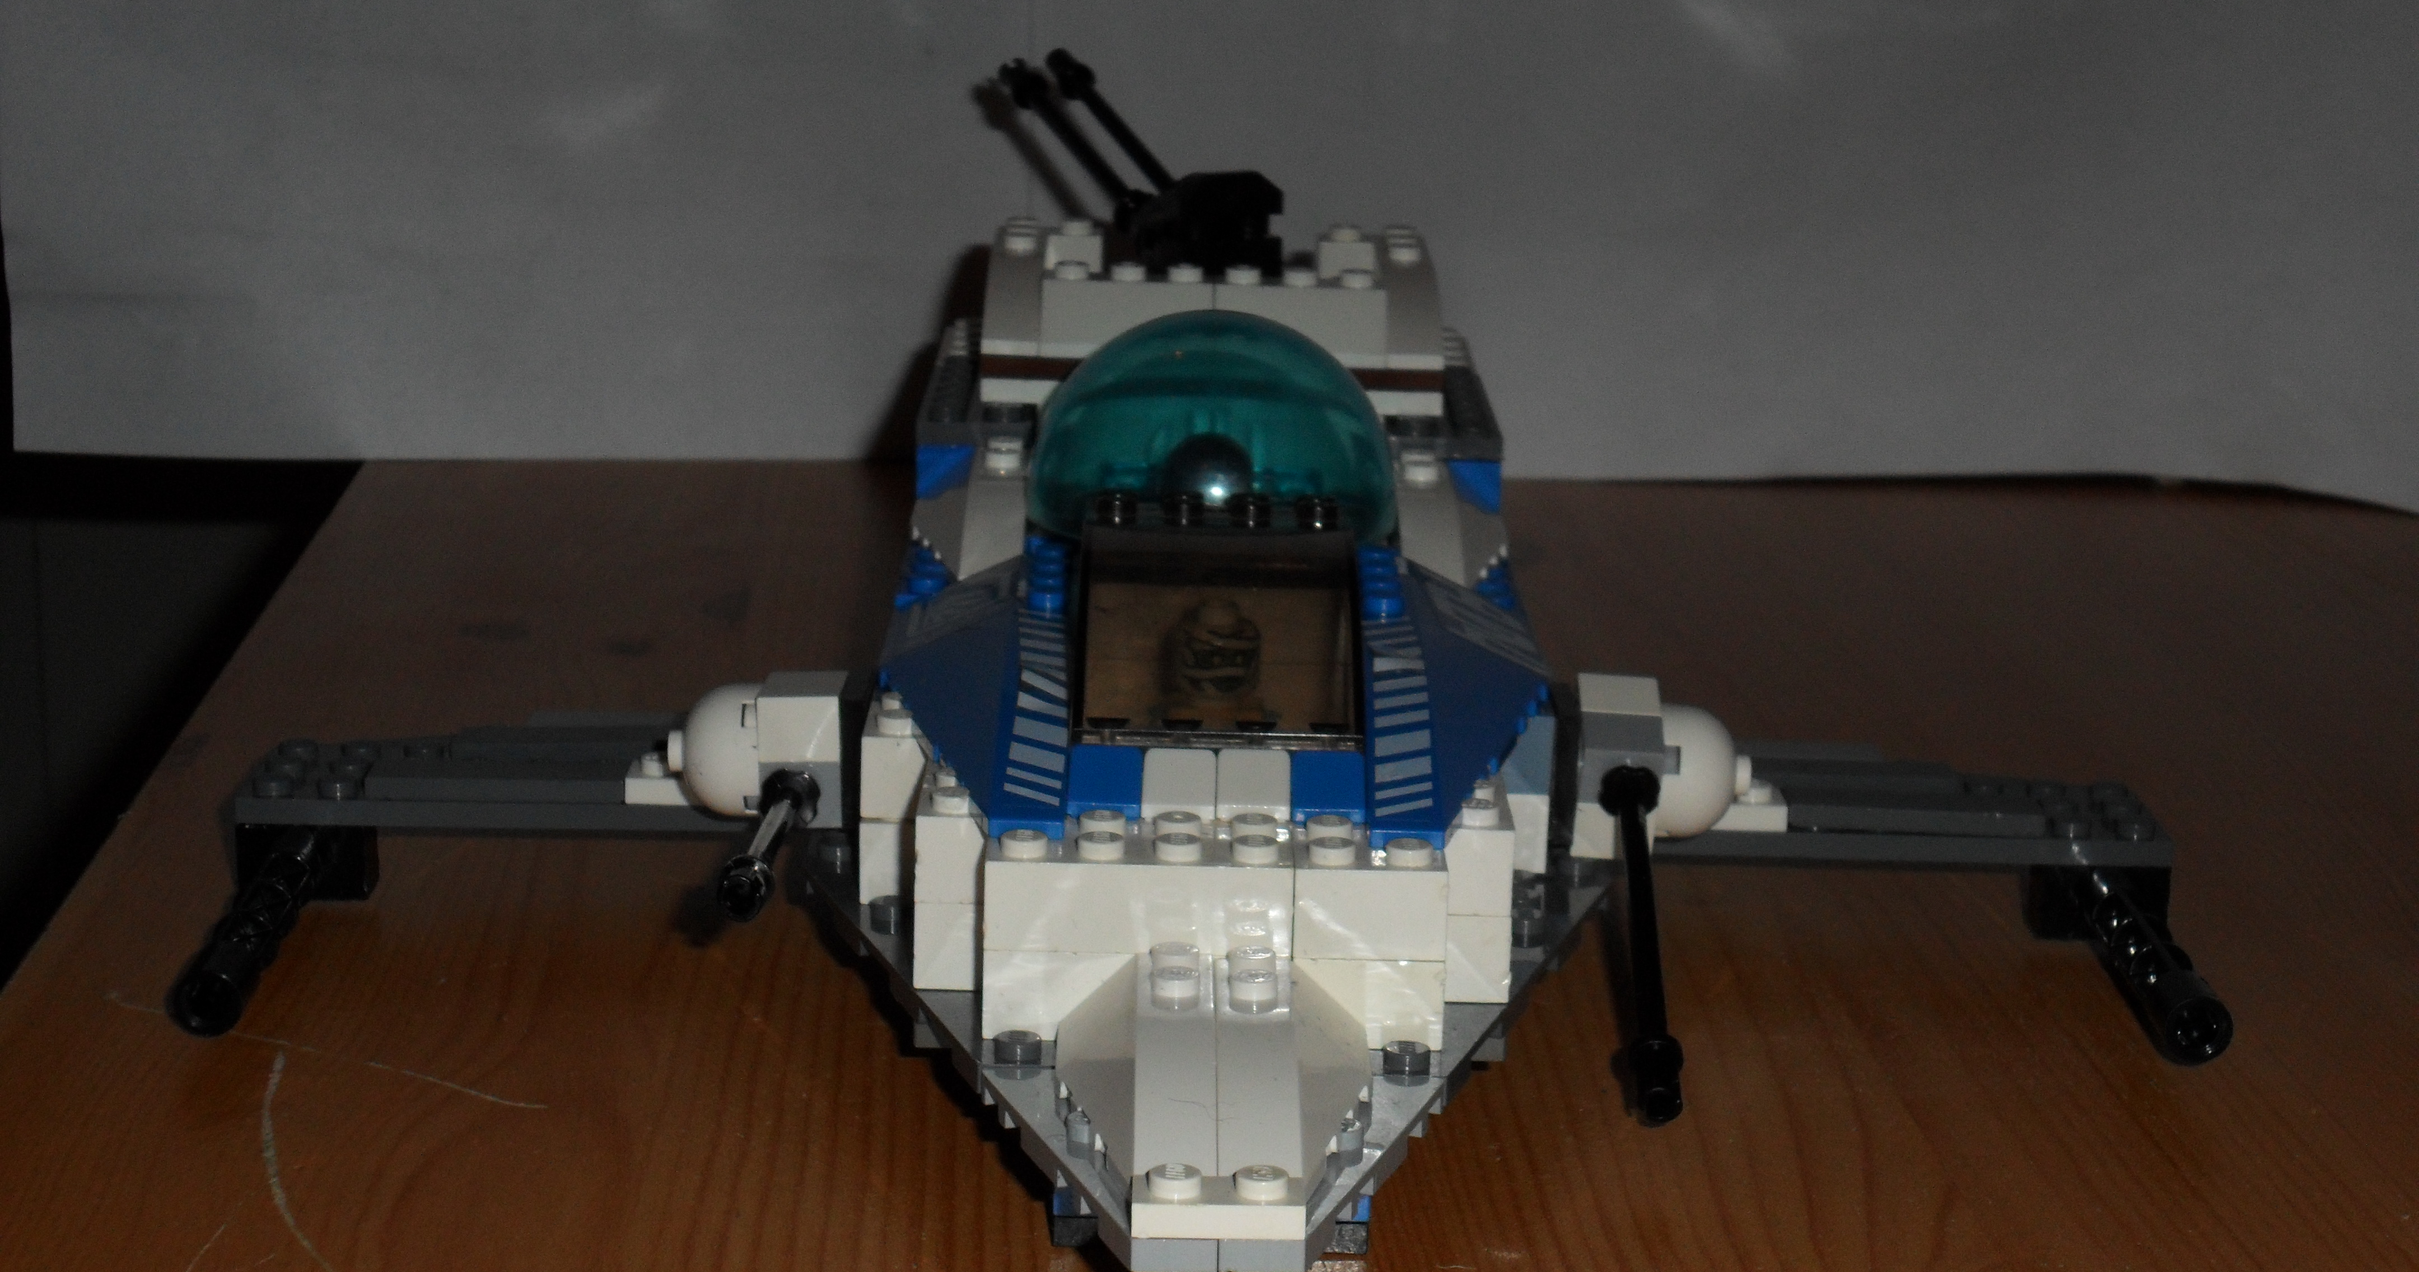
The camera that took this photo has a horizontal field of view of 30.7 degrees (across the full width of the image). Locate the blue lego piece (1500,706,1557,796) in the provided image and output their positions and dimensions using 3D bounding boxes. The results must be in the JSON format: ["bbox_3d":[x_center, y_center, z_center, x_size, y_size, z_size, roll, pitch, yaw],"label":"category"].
[{"bbox_3d":[0.036,0.013,0.526,0.008,0.011,0.015,1,13,-1],"label":"blue lego piece"}]

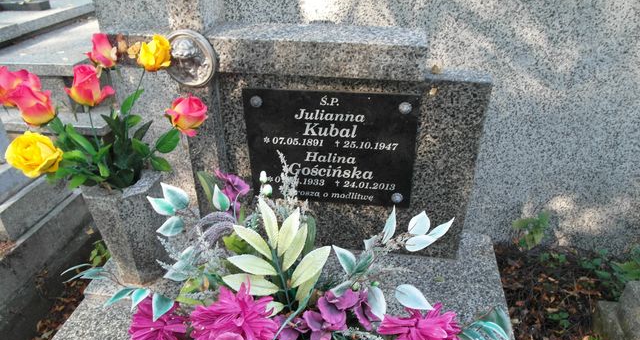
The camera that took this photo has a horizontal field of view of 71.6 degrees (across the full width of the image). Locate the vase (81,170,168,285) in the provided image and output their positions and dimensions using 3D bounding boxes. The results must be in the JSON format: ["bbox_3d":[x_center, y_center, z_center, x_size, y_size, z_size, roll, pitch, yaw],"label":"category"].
[{"bbox_3d":[-0.453,0.146,1.097,0.165,0.275,0.155,12,33,20],"label":"vase"}]

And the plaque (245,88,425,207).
[{"bbox_3d":[0.025,-0.047,1.067,0.400,0.298,0.015,3,31,7],"label":"plaque"}]

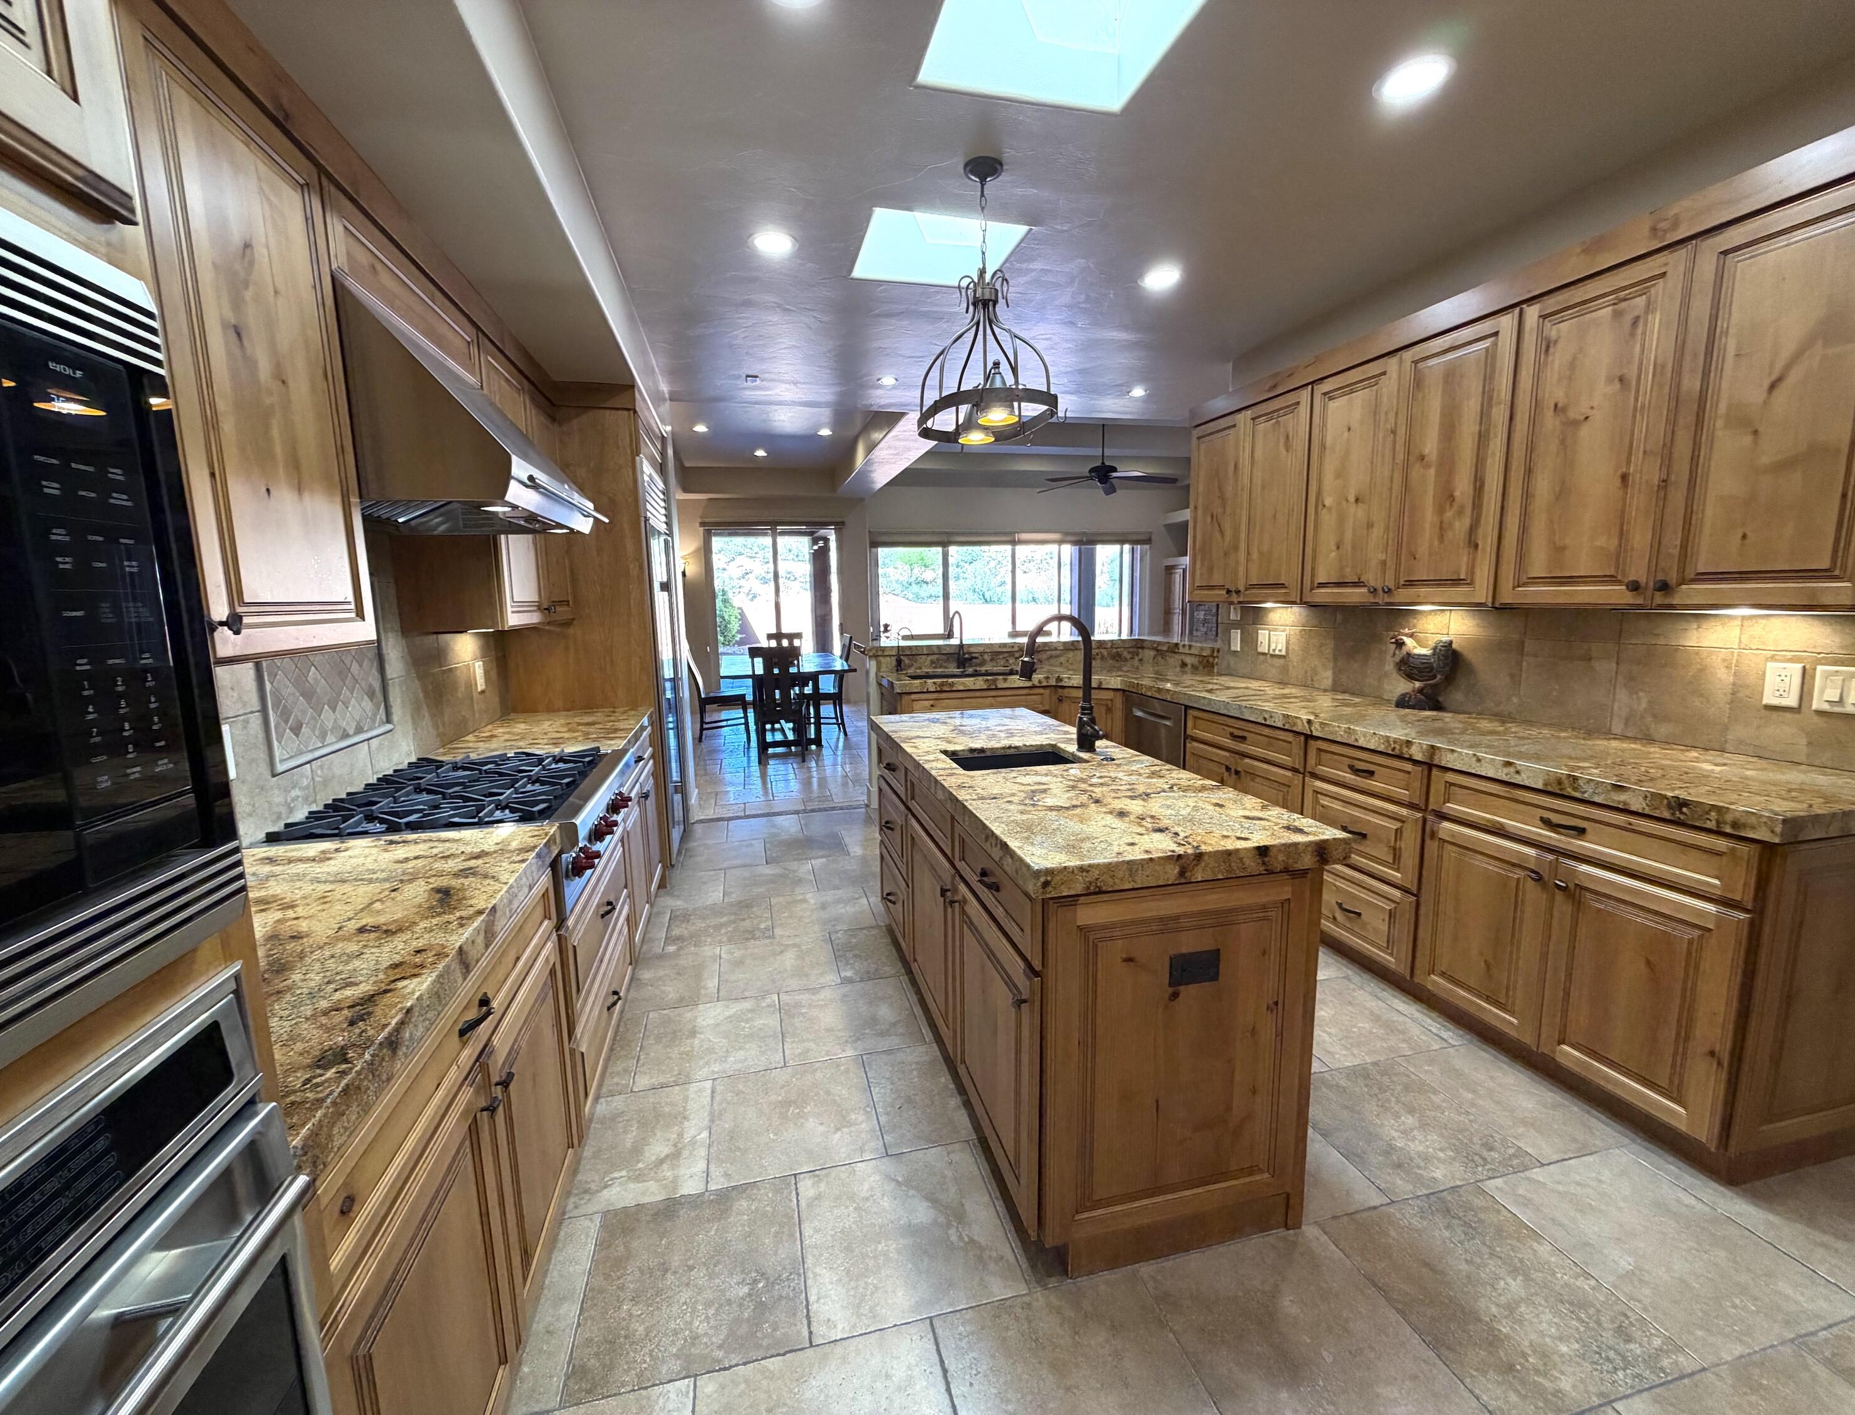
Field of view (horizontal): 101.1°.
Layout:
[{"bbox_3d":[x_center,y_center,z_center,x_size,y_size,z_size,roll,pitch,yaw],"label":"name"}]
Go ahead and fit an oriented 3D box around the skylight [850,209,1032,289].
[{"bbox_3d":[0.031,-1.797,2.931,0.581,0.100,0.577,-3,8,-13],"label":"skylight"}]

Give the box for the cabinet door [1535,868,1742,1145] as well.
[{"bbox_3d":[1.800,0.724,1.939,0.021,0.579,0.413,-3,8,-13],"label":"cabinet door"}]

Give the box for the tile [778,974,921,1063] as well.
[{"bbox_3d":[-0.269,1.079,2.641,0.455,0.013,0.449,-3,9,-13],"label":"tile"}]

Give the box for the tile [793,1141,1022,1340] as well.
[{"bbox_3d":[-0.057,1.207,1.760,0.451,0.013,0.451,-3,9,-13],"label":"tile"}]

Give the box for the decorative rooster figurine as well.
[{"bbox_3d":[2.021,-0.157,3.124,0.120,0.329,0.205,-8,11,-41],"label":"decorative rooster figurine"}]

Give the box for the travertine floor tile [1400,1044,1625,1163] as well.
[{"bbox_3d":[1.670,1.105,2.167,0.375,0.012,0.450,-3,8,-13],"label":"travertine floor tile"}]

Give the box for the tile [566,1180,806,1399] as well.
[{"bbox_3d":[-0.496,1.222,1.642,0.450,0.012,0.450,-3,8,-13],"label":"tile"}]

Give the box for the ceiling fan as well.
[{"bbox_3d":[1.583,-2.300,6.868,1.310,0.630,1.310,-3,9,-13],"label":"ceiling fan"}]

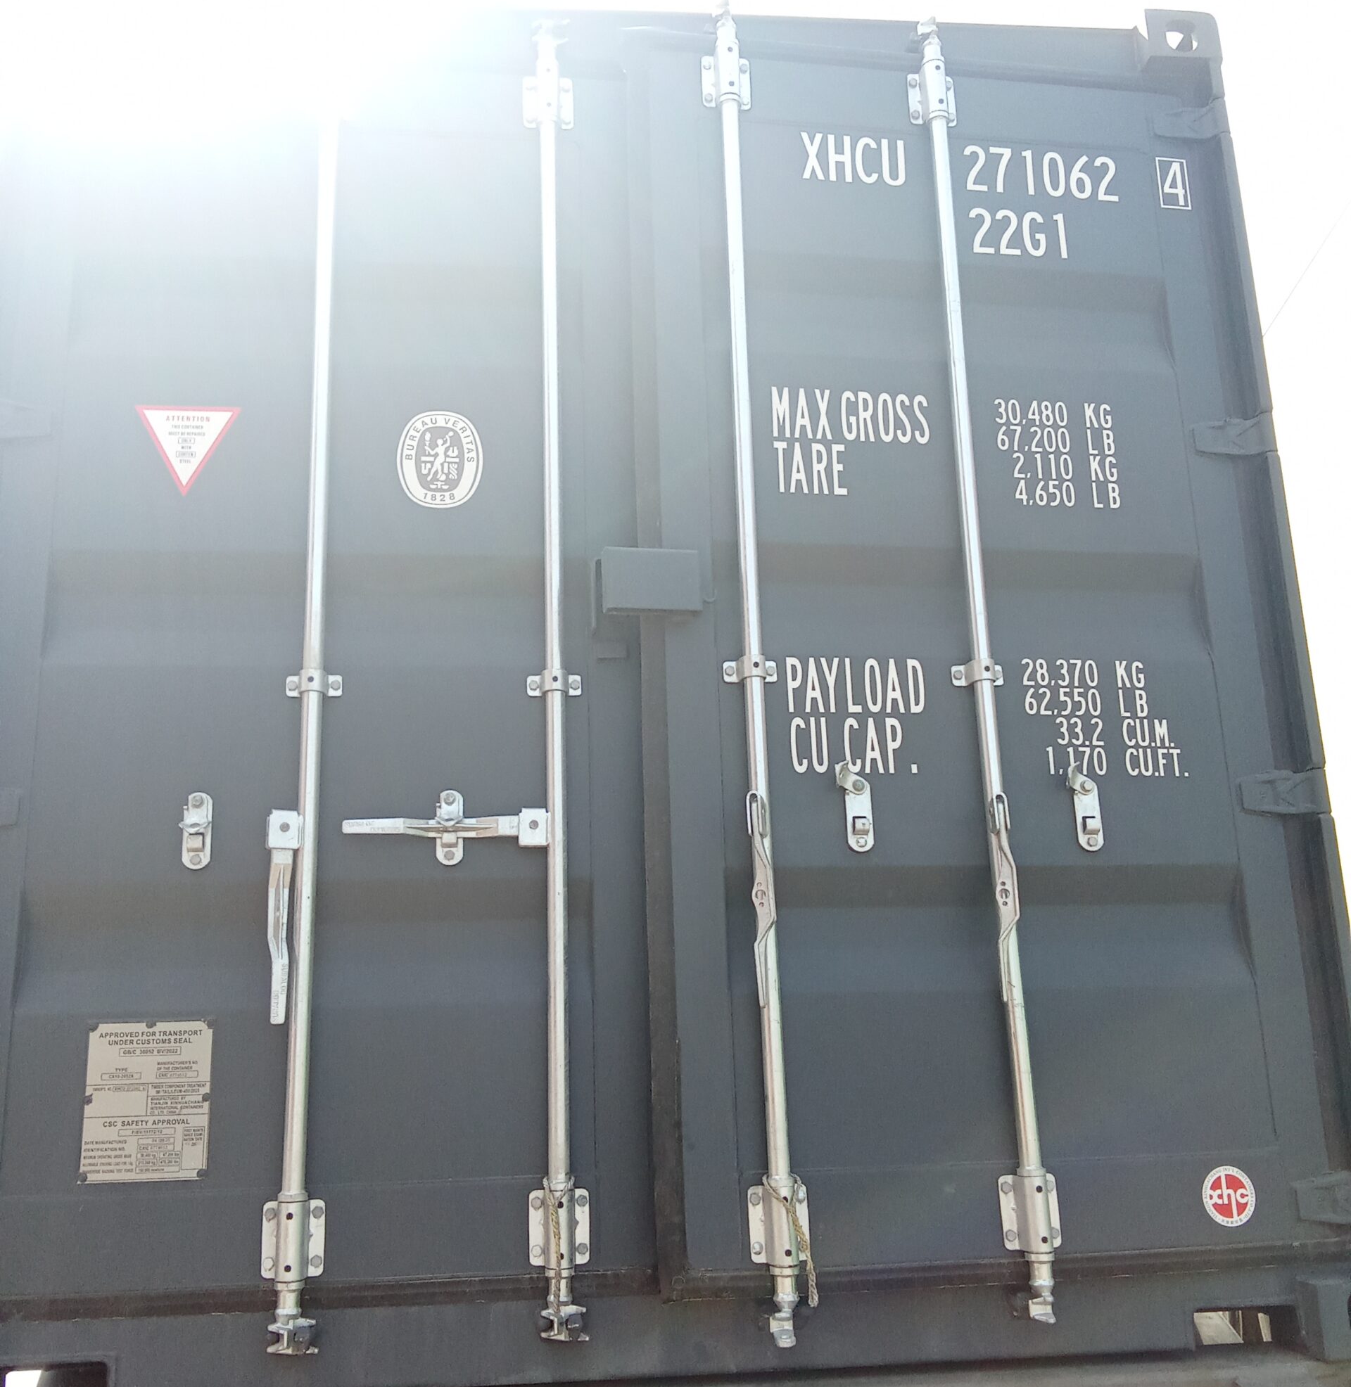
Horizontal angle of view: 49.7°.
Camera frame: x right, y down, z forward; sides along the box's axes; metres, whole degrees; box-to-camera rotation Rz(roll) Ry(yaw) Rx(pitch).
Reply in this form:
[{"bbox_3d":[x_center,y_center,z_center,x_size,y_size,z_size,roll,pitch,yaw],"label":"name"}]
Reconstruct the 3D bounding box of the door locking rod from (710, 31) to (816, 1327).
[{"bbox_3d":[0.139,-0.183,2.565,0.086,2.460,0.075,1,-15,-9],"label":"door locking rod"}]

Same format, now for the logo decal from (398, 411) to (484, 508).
[{"bbox_3d":[-0.435,-0.434,2.694,0.161,0.195,0.005,0,-15,-5],"label":"logo decal"}]

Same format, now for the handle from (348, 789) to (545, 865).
[{"bbox_3d":[-0.389,0.228,2.490,0.351,0.133,0.055,0,-15,-5],"label":"handle"}]

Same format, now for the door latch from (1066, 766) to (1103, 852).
[{"bbox_3d":[0.733,0.202,2.579,0.060,0.152,0.040,1,-15,-9],"label":"door latch"}]

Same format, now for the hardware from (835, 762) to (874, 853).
[{"bbox_3d":[0.309,0.195,2.502,0.073,0.153,0.050,1,-15,-9],"label":"hardware"}]

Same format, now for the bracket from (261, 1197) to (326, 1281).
[{"bbox_3d":[-0.609,0.868,2.307,0.098,0.118,0.060,0,-15,-5],"label":"bracket"}]

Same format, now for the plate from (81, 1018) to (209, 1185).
[{"bbox_3d":[-0.860,0.661,2.368,0.202,0.252,0.005,0,-15,-5],"label":"plate"}]

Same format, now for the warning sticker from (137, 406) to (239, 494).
[{"bbox_3d":[-0.896,-0.444,2.666,0.192,0.178,0.004,0,-15,-5],"label":"warning sticker"}]

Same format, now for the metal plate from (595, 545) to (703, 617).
[{"bbox_3d":[-0.043,-0.196,2.552,0.173,0.116,0.038,1,-15,-9],"label":"metal plate"}]

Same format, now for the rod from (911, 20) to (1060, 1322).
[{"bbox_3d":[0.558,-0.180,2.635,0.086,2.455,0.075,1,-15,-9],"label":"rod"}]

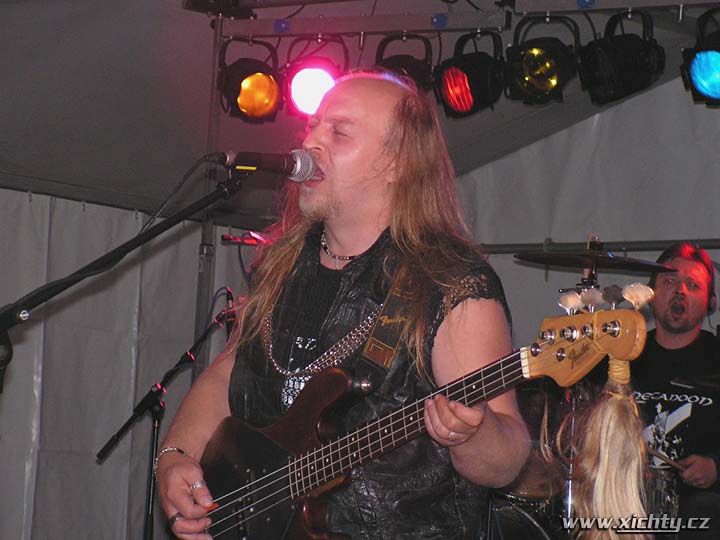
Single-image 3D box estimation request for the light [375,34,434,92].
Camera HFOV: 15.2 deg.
[{"bbox_3d":[0.157,-0.683,9.500,0.210,0.285,0.225,2,6,8],"label":"light"}]

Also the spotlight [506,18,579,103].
[{"bbox_3d":[0.622,-0.715,9.200,0.210,0.285,0.225,0,6,19],"label":"spotlight"}]

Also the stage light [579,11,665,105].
[{"bbox_3d":[0.875,-0.709,9.050,0.225,0.285,0.210,-8,1,-37],"label":"stage light"}]

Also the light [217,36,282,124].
[{"bbox_3d":[-0.392,-0.679,9.650,0.210,0.285,0.225,5,8,-18],"label":"light"}]

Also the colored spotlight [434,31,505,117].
[{"bbox_3d":[0.377,-0.676,9.350,0.210,0.285,0.225,-3,4,39],"label":"colored spotlight"}]

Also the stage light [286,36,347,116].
[{"bbox_3d":[-0.151,-0.682,9.550,0.210,0.285,0.225,2,6,8],"label":"stage light"}]

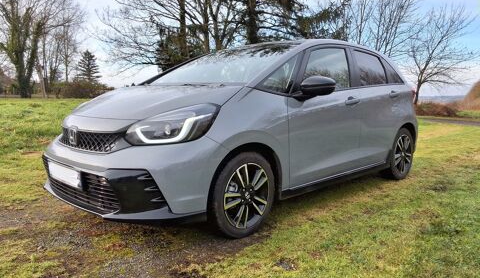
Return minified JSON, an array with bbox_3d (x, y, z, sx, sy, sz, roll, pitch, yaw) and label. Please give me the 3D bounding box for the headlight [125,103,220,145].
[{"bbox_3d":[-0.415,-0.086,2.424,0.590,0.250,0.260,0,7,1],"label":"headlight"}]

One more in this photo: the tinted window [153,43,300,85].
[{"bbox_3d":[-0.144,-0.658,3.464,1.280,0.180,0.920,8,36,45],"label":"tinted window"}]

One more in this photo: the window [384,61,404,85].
[{"bbox_3d":[1.685,-0.725,4.277,0.440,0.250,0.060,-7,-6,-44],"label":"window"}]

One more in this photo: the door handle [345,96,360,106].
[{"bbox_3d":[1.022,-0.339,3.488,0.250,0.065,0.060,-7,10,-44],"label":"door handle"}]

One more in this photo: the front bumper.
[{"bbox_3d":[-0.914,0.194,2.822,0.720,0.520,1.680,-7,10,-44],"label":"front bumper"}]

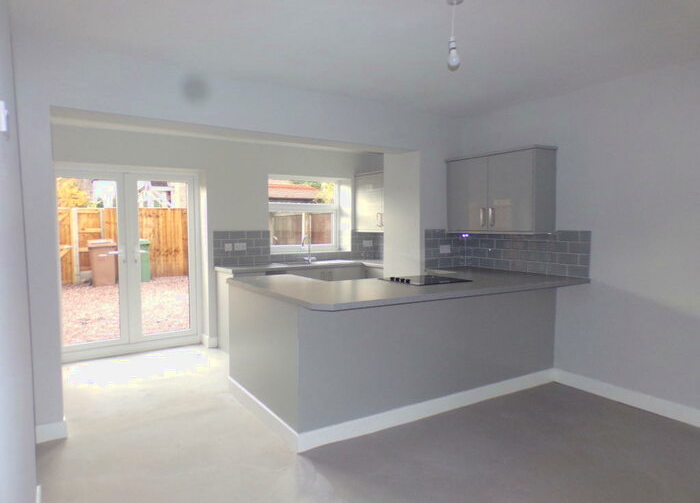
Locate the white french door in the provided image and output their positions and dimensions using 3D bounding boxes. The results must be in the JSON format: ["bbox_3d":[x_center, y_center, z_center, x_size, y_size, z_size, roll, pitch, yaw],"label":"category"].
[{"bbox_3d":[-2.426,0.120,5.292,1.578,2.016,0.070,-2,4,-33],"label":"white french door"}]

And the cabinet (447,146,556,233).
[{"bbox_3d":[1.437,-0.564,4.748,0.310,0.783,1.090,-2,4,-33],"label":"cabinet"}]

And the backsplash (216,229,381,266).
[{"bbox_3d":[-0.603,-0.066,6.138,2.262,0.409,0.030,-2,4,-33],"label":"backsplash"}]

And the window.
[{"bbox_3d":[-0.635,-0.471,6.420,1.189,0.990,0.070,-2,4,-33],"label":"window"}]

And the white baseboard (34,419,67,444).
[{"bbox_3d":[-1.980,1.193,3.214,0.181,0.123,0.020,-2,4,-33],"label":"white baseboard"}]

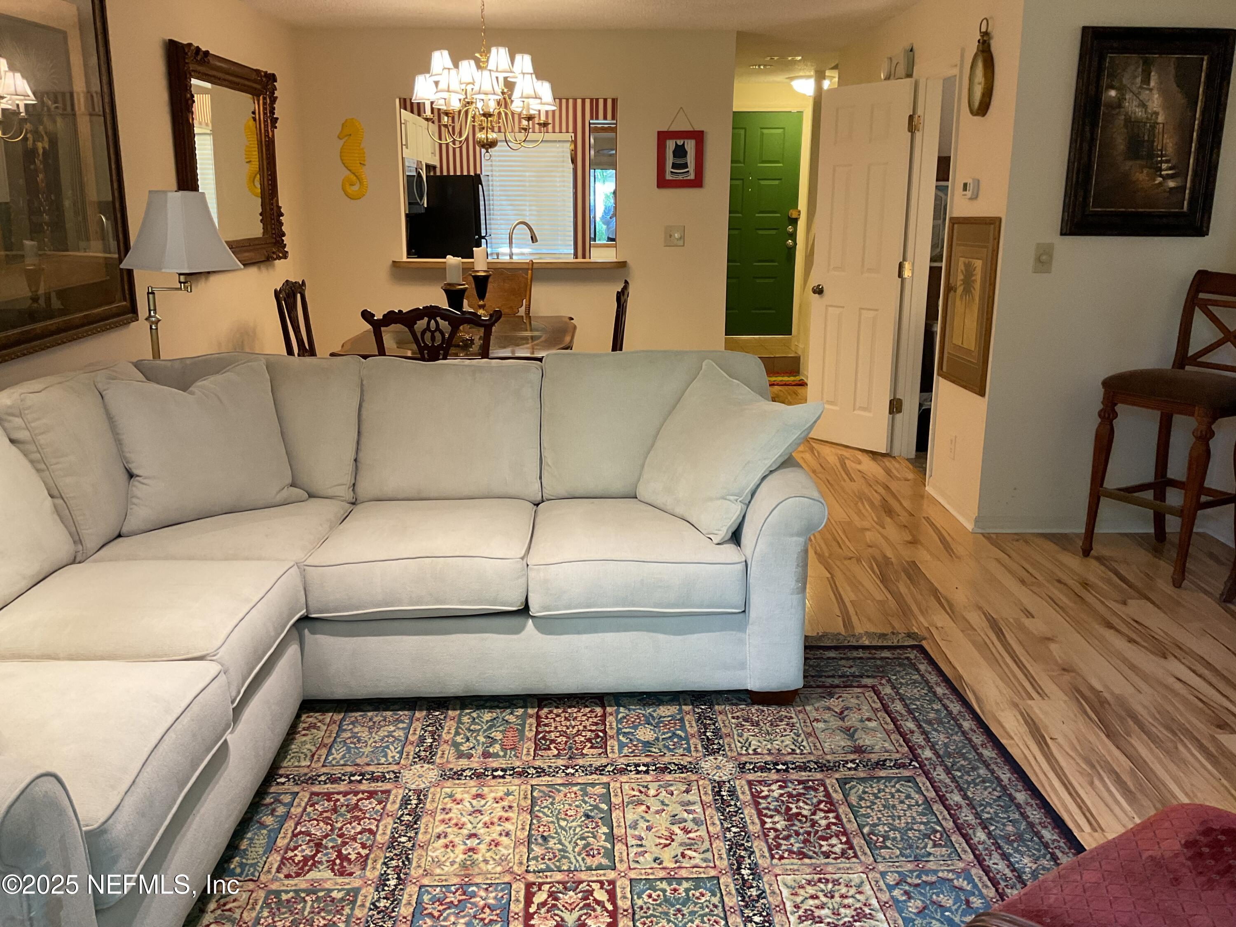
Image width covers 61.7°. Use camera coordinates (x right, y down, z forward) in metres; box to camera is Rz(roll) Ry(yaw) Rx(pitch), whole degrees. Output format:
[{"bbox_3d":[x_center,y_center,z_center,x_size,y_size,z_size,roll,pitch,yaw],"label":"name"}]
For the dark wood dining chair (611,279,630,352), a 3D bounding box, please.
[{"bbox_3d":[-0.230,-0.456,5.483,0.570,1.000,0.560,1,14,2],"label":"dark wood dining chair"}]

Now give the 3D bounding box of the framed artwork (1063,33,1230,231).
[{"bbox_3d":[2.118,-1.322,4.163,0.607,0.796,0.040,0,14,-1],"label":"framed artwork"}]

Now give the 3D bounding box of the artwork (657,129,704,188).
[{"bbox_3d":[0.379,-1.854,6.313,0.285,0.341,0.020,0,14,-1],"label":"artwork"}]

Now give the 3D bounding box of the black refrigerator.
[{"bbox_3d":[-1.548,-1.747,9.292,0.790,1.655,0.750,0,14,-1],"label":"black refrigerator"}]

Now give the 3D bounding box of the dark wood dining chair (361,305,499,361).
[{"bbox_3d":[-0.737,-0.192,4.426,0.560,1.005,0.570,0,14,-1],"label":"dark wood dining chair"}]

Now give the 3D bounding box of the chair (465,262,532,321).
[{"bbox_3d":[-0.743,-0.661,6.185,0.470,1.050,0.530,0,14,-1],"label":"chair"}]

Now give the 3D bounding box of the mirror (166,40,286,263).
[{"bbox_3d":[-1.907,-1.505,5.188,0.100,0.985,1.220,0,14,-1],"label":"mirror"}]

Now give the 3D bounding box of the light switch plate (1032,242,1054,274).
[{"bbox_3d":[1.769,-0.848,4.290,0.077,0.124,0.018,0,14,-1],"label":"light switch plate"}]

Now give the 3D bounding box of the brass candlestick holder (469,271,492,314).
[{"bbox_3d":[-0.753,-0.922,5.716,0.125,0.270,0.125,0,14,-1],"label":"brass candlestick holder"}]

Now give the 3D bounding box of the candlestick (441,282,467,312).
[{"bbox_3d":[-0.770,-0.718,4.915,0.122,0.280,0.122,0,14,-1],"label":"candlestick"}]

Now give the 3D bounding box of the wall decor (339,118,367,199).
[{"bbox_3d":[-1.669,-1.915,6.521,0.185,0.500,0.035,0,14,-1],"label":"wall decor"}]

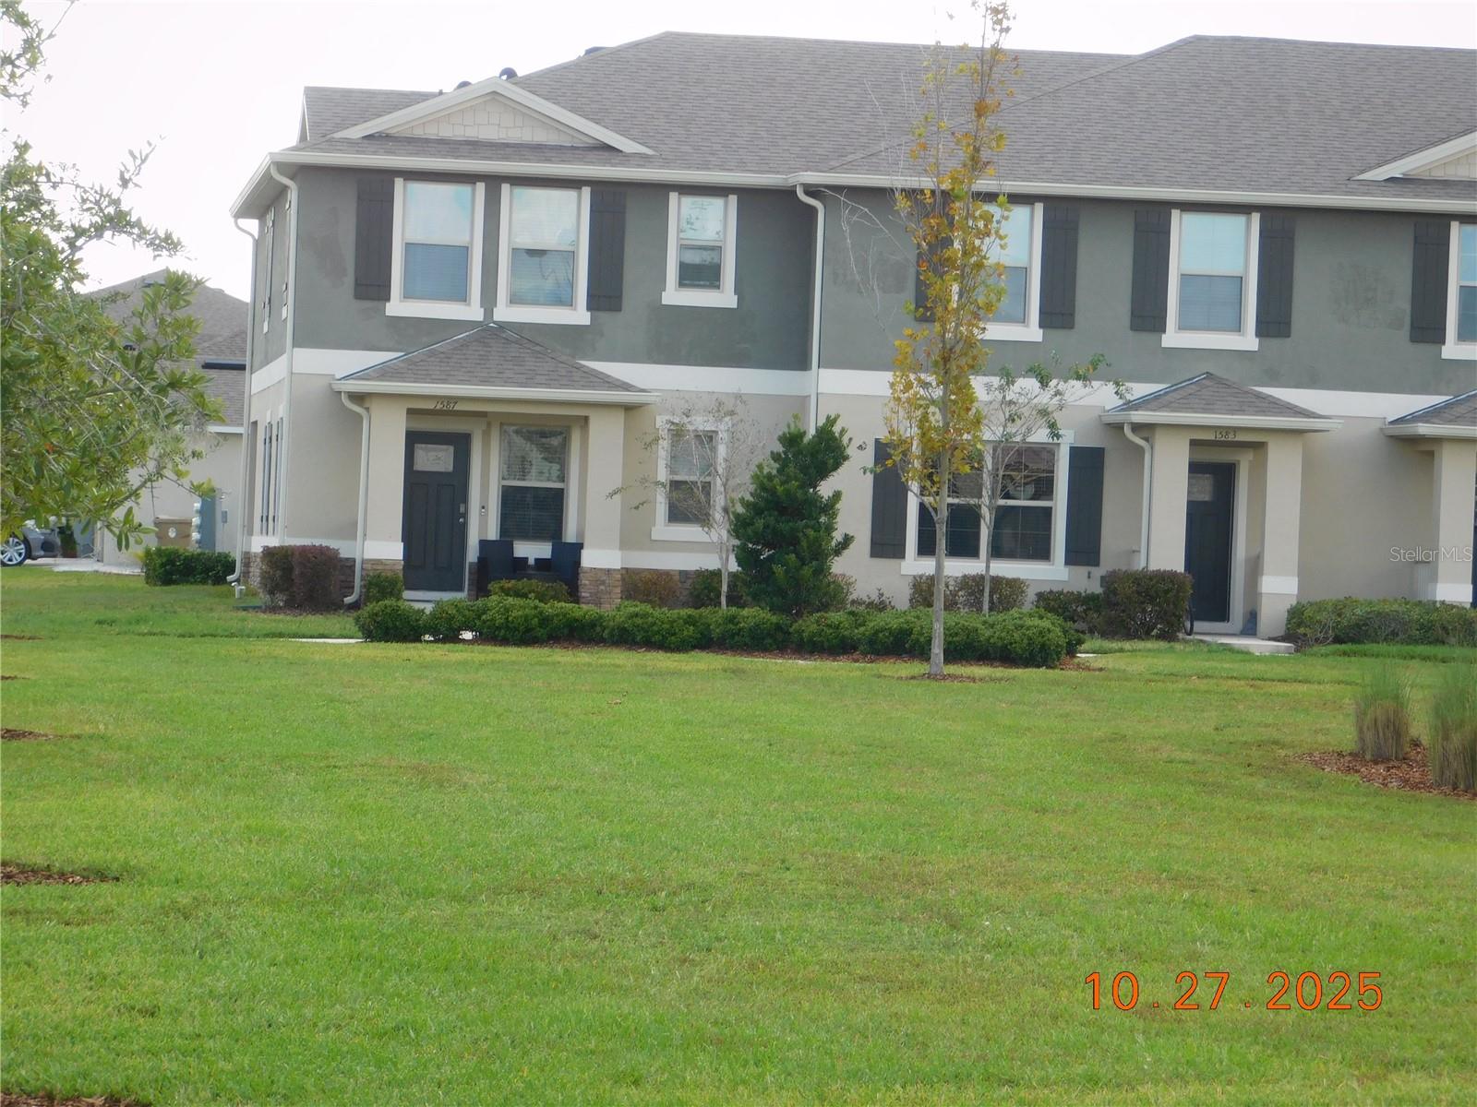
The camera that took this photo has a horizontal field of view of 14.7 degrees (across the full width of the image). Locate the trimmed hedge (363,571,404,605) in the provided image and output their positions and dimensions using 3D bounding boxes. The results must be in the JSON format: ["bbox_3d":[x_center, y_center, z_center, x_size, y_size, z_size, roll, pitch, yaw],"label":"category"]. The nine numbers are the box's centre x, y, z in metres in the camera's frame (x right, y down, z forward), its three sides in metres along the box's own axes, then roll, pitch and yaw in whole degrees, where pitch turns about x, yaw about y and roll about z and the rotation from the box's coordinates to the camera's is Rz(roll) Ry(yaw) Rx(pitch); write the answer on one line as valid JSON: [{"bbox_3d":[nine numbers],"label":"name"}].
[{"bbox_3d":[-4.423,0.485,71.096,0.502,0.495,0.550,2,0,-7],"label":"trimmed hedge"}]

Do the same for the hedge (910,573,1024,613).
[{"bbox_3d":[2.891,0.594,71.672,1.479,0.682,0.750,2,0,-7],"label":"hedge"}]

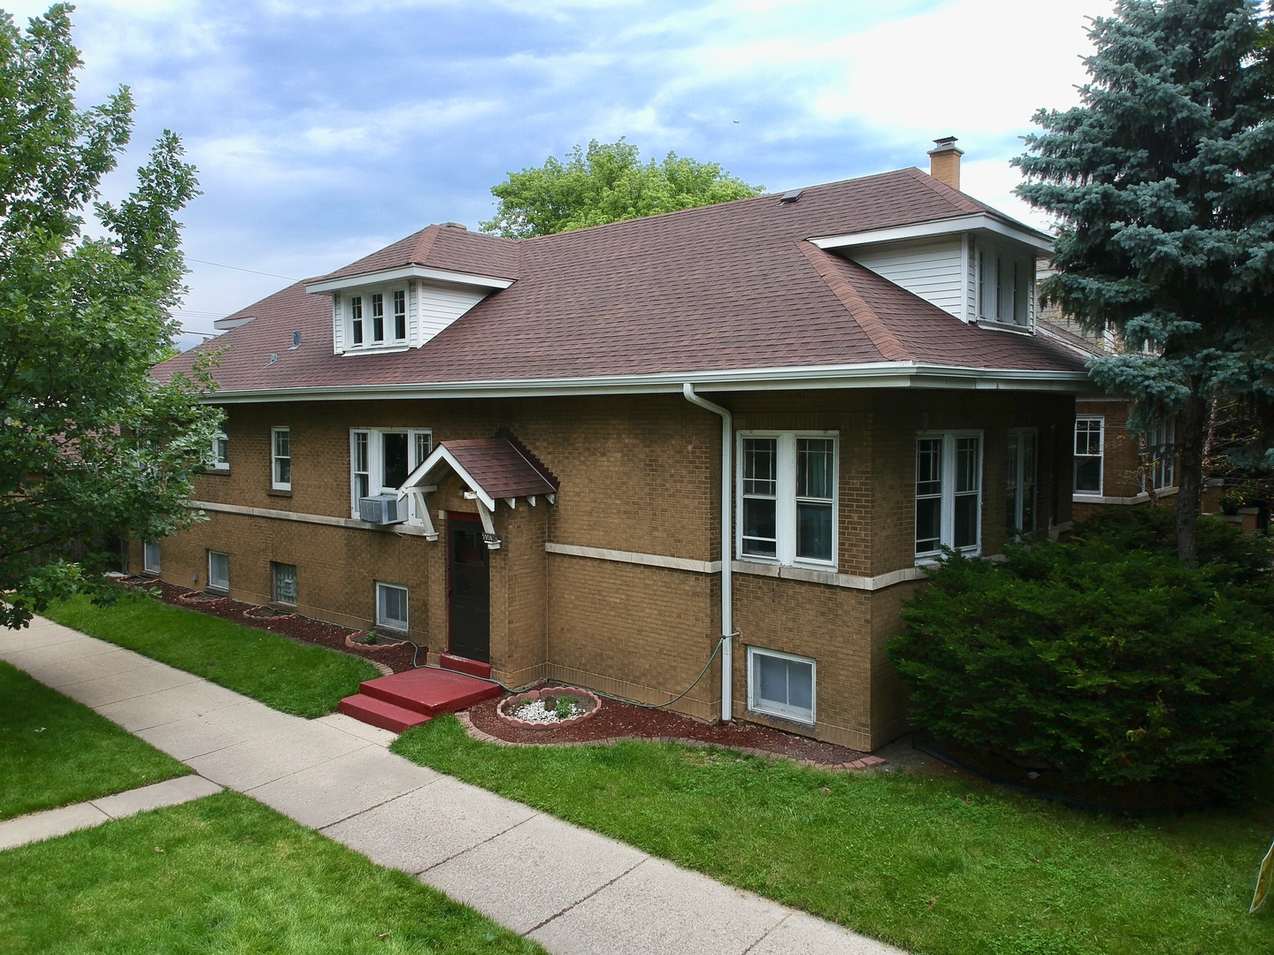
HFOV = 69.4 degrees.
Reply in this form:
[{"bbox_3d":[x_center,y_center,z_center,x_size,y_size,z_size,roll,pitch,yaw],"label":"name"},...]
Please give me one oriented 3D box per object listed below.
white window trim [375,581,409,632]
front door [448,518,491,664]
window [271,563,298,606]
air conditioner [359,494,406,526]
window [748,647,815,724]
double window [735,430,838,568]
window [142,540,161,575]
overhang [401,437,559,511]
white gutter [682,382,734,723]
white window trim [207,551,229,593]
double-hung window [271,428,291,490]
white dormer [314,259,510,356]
[{"bbox_3d":[-4.373,2.322,16.465,0.940,0.790,0.110,3,5,40],"label":"white window trim"},{"bbox_3d":[-2.543,1.748,14.164,0.967,2.132,0.090,3,5,40],"label":"front door"},{"bbox_3d":[-7.193,2.185,18.818,0.950,0.825,0.120,3,5,40],"label":"window"},{"bbox_3d":[-4.484,0.574,16.309,0.671,0.414,0.553,3,5,40],"label":"air conditioner"},{"bbox_3d":[1.888,2.644,11.757,1.030,0.850,0.120,3,6,40],"label":"window"},{"bbox_3d":[1.837,0.262,11.380,1.440,1.680,0.120,3,5,40],"label":"double window"},{"bbox_3d":[-11.966,1.954,22.837,0.965,0.805,0.100,3,5,39],"label":"window"},{"bbox_3d":[-2.470,-0.084,14.046,2.250,0.967,1.263,3,5,40],"label":"overhang"},{"bbox_3d":[0.906,1.024,11.535,0.110,4.370,0.960,3,5,40],"label":"white gutter"},{"bbox_3d":[-9.526,2.123,20.984,0.938,0.859,0.100,3,5,40],"label":"white window trim"},{"bbox_3d":[-7.319,-0.386,18.940,0.730,1.323,0.100,3,5,40],"label":"double-hung window"},{"bbox_3d":[-4.472,-3.094,17.752,3.600,1.410,2.120,3,6,40],"label":"white dormer"}]

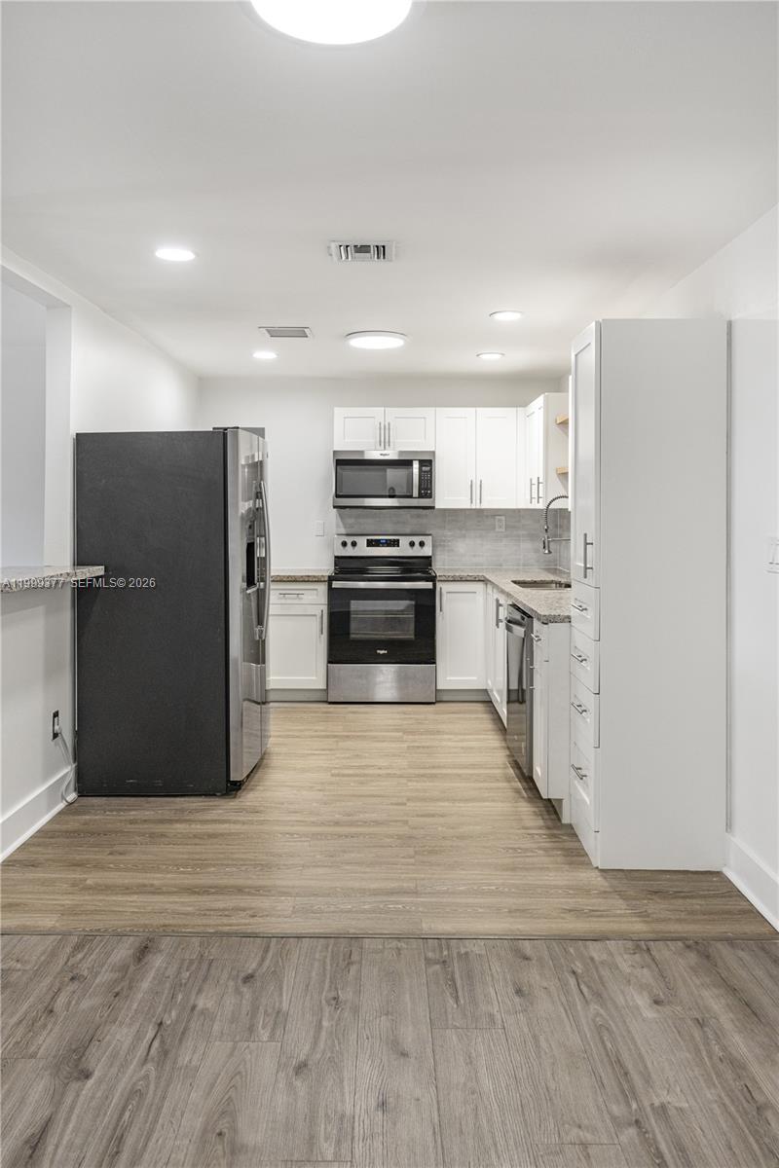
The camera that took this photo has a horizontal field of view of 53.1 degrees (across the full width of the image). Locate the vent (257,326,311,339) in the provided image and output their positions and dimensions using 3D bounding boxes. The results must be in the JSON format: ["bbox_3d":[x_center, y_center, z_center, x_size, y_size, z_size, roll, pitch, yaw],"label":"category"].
[{"bbox_3d":[-0.620,-1.521,4.730,0.310,0.020,0.310,0,3,1],"label":"vent"}]

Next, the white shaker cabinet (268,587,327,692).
[{"bbox_3d":[-0.700,0.345,5.850,0.510,0.800,0.620,0,3,1],"label":"white shaker cabinet"}]

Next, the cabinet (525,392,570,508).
[{"bbox_3d":[1.180,-0.907,5.455,0.325,0.755,0.620,0,3,1],"label":"cabinet"}]

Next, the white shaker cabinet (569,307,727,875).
[{"bbox_3d":[1.035,0.032,3.175,0.500,2.100,0.420,0,3,1],"label":"white shaker cabinet"}]

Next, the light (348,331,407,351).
[{"bbox_3d":[-0.079,-1.511,4.870,0.380,0.050,0.380,0,3,1],"label":"light"}]

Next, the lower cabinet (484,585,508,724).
[{"bbox_3d":[0.990,0.439,4.810,0.610,0.800,1.020,0,3,1],"label":"lower cabinet"}]

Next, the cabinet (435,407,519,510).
[{"bbox_3d":[0.653,-0.956,5.995,0.610,0.755,0.330,0,3,1],"label":"cabinet"}]

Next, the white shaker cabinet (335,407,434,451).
[{"bbox_3d":[-0.033,-1.173,5.995,0.760,0.320,0.330,0,3,1],"label":"white shaker cabinet"}]

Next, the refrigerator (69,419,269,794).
[{"bbox_3d":[-1.100,0.109,4.180,0.820,1.755,0.880,0,3,1],"label":"refrigerator"}]

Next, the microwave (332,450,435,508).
[{"bbox_3d":[-0.037,-0.787,5.960,0.760,0.430,0.400,0,3,1],"label":"microwave"}]

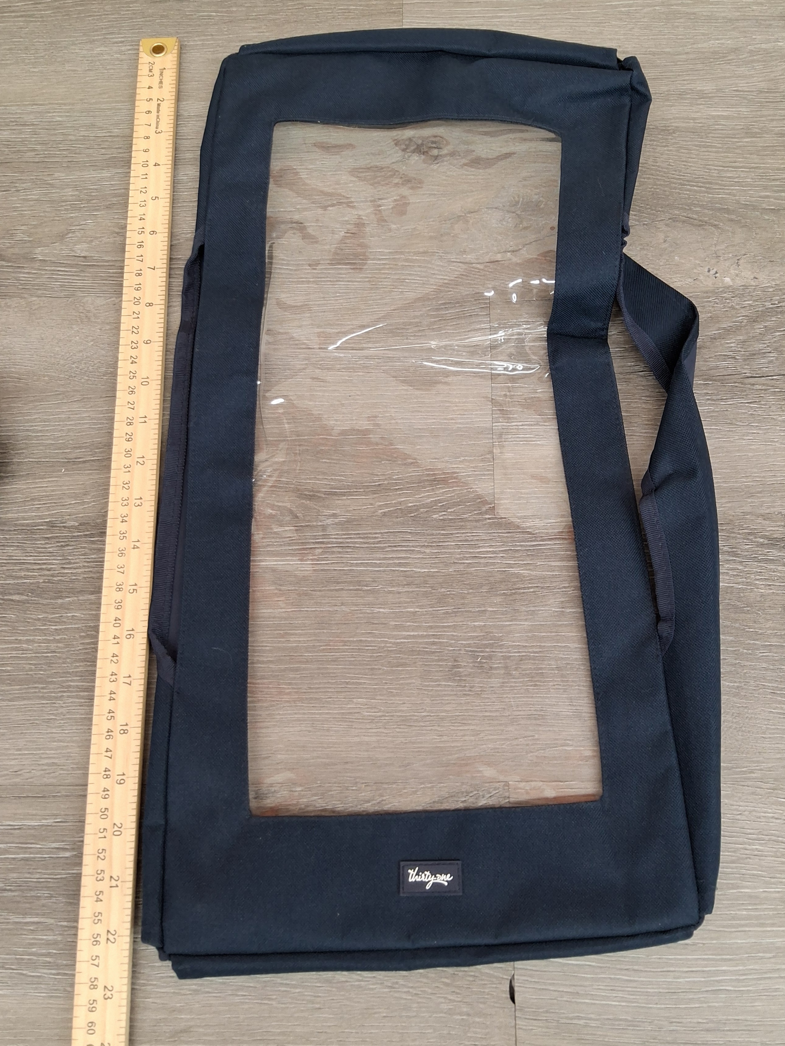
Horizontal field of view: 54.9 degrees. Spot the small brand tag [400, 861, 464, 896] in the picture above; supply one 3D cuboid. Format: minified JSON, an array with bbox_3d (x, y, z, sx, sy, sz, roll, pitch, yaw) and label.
[{"bbox_3d":[0.019,0.179,0.381,0.031,0.002,0.016,-1,76,1],"label":"small brand tag"}]

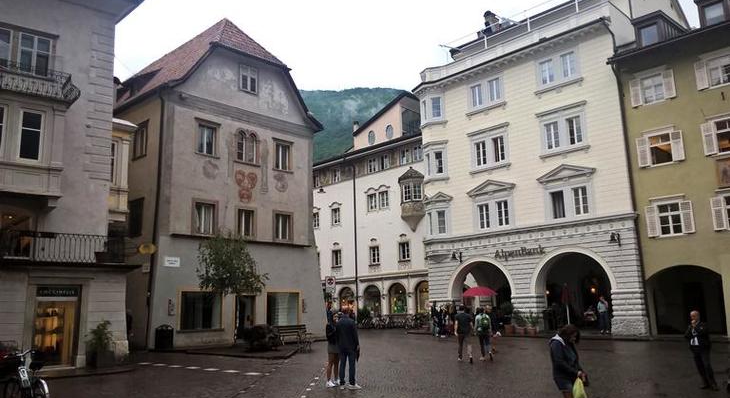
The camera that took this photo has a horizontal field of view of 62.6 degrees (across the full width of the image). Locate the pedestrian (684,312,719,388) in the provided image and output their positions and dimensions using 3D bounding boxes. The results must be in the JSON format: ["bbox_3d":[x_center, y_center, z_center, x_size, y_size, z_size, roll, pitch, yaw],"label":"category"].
[{"bbox_3d":[7.448,3.333,13.297,0.580,1.700,0.450,-11,-14,40],"label":"pedestrian"}]

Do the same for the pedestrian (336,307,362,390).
[{"bbox_3d":[-0.354,3.305,13.374,0.550,1.750,0.420,-7,-12,25],"label":"pedestrian"}]

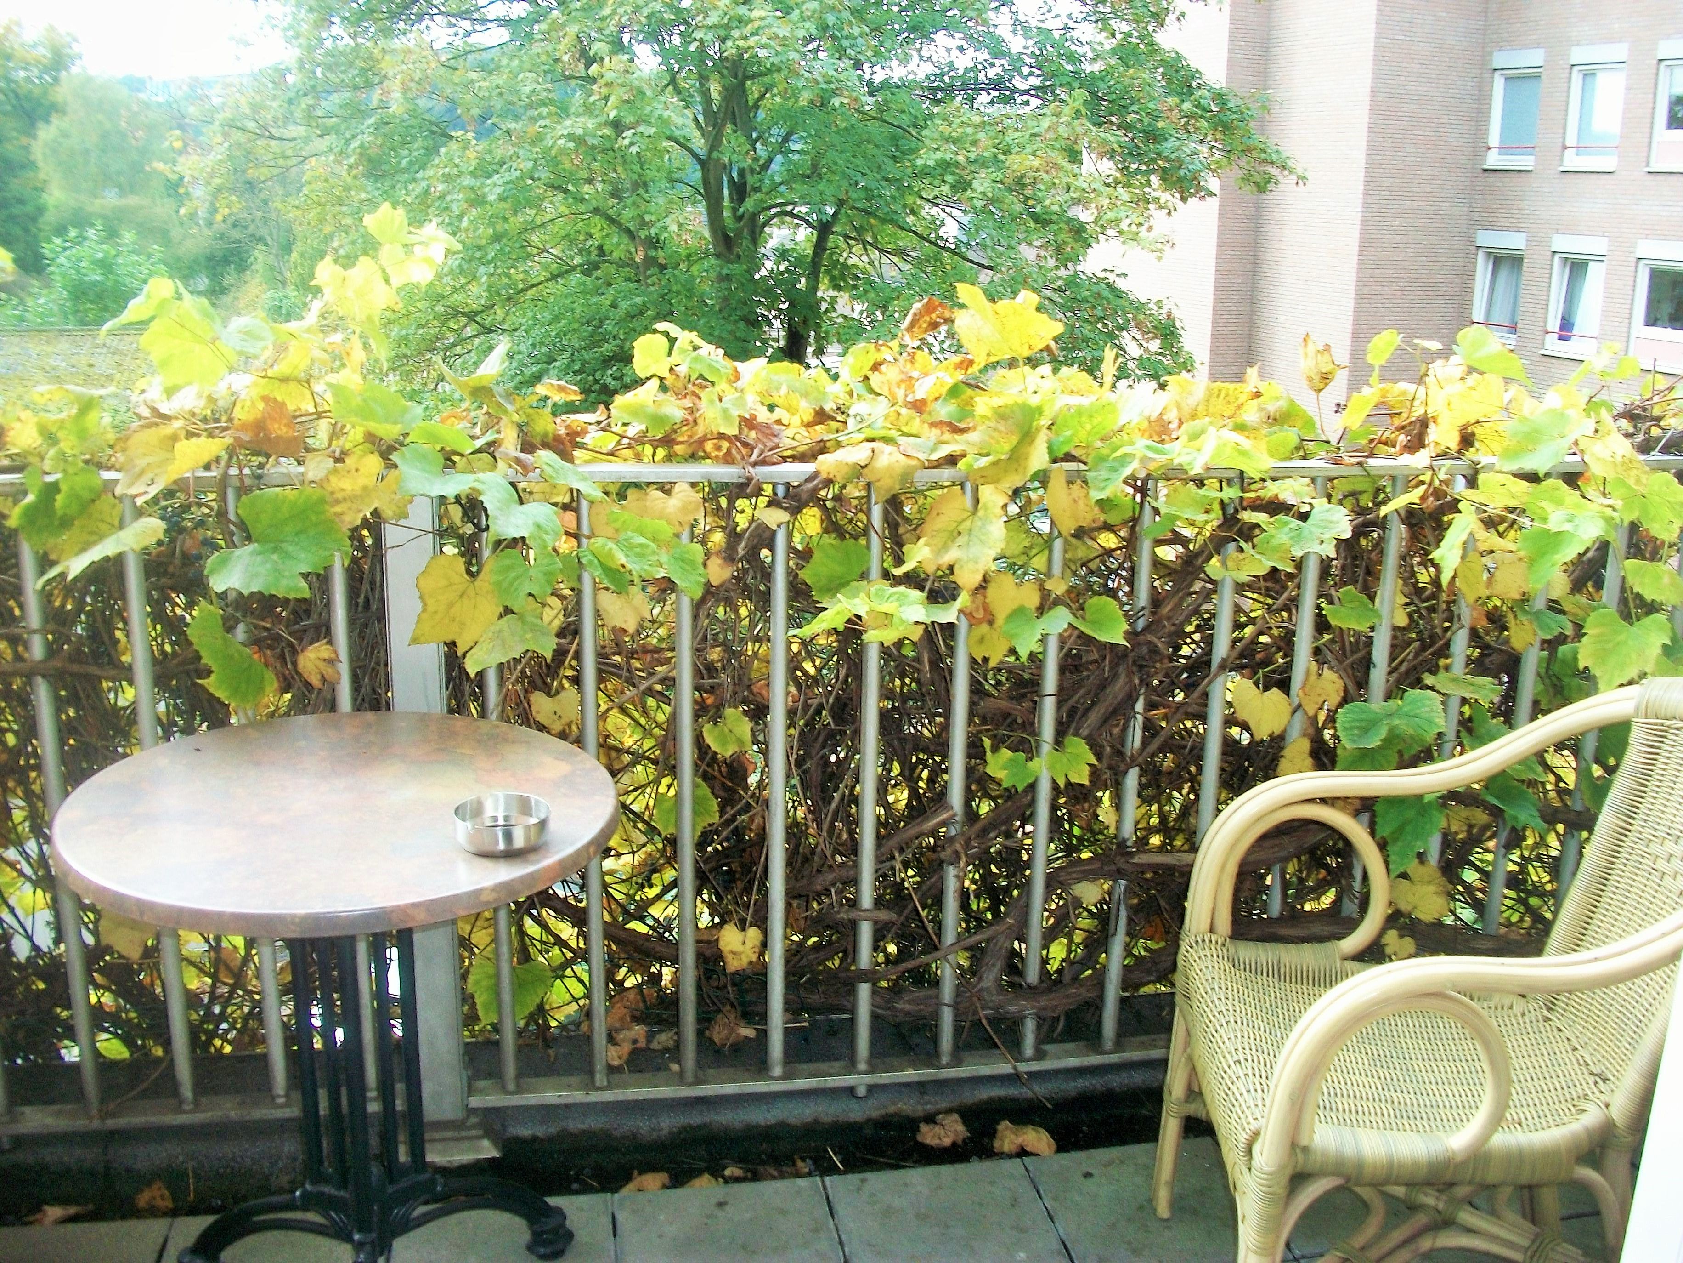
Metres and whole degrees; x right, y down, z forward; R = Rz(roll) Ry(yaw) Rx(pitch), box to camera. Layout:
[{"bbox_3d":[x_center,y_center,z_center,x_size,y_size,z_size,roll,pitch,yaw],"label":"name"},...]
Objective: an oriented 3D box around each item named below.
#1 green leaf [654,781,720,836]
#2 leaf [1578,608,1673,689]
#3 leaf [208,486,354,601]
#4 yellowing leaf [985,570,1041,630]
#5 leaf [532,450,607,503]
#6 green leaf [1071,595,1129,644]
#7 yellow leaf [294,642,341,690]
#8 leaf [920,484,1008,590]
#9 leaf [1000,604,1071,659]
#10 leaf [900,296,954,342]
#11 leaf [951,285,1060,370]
[{"bbox_3d":[-0.228,0.261,2.295,0.095,0.080,0.030,-1,15,-9],"label":"green leaf"},{"bbox_3d":[1.168,0.025,2.317,0.115,0.108,0.050,7,16,19],"label":"leaf"},{"bbox_3d":[-0.696,-0.109,1.919,0.166,0.132,0.070,-3,16,-18],"label":"leaf"},{"bbox_3d":[0.258,-0.042,2.341,0.090,0.102,0.030,-1,11,-10],"label":"yellowing leaf"},{"bbox_3d":[-0.360,-0.206,2.069,0.118,0.060,0.050,30,-22,2],"label":"leaf"},{"bbox_3d":[0.373,-0.017,2.249,0.088,0.077,0.030,7,-9,19],"label":"green leaf"},{"bbox_3d":[-0.698,0.045,2.075,0.061,0.067,0.025,-3,6,-14],"label":"yellow leaf"},{"bbox_3d":[0.169,-0.127,2.125,0.126,0.141,0.035,-3,1,-10],"label":"leaf"},{"bbox_3d":[0.270,0.000,2.163,0.097,0.070,0.045,3,15,4],"label":"leaf"},{"bbox_3d":[0.122,-0.447,2.228,0.077,0.064,0.035,-1,5,-9],"label":"leaf"},{"bbox_3d":[0.237,-0.437,2.229,0.163,0.117,0.050,-1,5,-9],"label":"leaf"}]

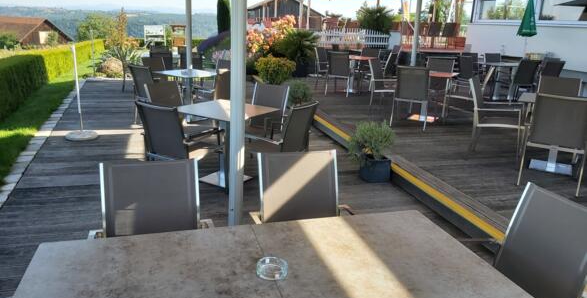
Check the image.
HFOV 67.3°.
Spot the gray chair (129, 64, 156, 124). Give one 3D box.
[{"bbox_3d":[-2.083,-0.833,6.752,0.570,0.890,0.620,11,18,28],"label":"gray chair"}]

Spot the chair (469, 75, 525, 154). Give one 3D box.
[{"bbox_3d":[2.474,-0.412,5.382,0.660,0.880,0.560,12,19,28],"label":"chair"}]

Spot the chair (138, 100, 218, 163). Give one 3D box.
[{"bbox_3d":[-1.049,-0.047,4.165,0.560,0.880,0.660,11,19,25],"label":"chair"}]

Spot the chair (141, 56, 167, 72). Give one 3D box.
[{"bbox_3d":[-2.259,-1.135,7.767,0.620,0.890,0.570,13,19,32],"label":"chair"}]

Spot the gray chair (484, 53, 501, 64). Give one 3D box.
[{"bbox_3d":[4.815,-1.792,10.465,0.570,0.890,0.620,2,16,-2],"label":"gray chair"}]

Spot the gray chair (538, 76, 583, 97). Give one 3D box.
[{"bbox_3d":[3.248,-0.366,5.369,0.560,0.880,0.660,10,18,22],"label":"gray chair"}]

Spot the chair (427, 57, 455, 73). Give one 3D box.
[{"bbox_3d":[2.398,-1.050,7.466,0.560,0.880,0.660,11,19,24],"label":"chair"}]

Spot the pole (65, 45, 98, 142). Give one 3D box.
[{"bbox_3d":[-2.746,-0.713,5.576,0.420,1.160,0.420,-3,18,-18],"label":"pole"}]

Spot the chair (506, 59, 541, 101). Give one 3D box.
[{"bbox_3d":[4.573,-1.395,9.057,0.570,0.890,0.620,-2,17,-14],"label":"chair"}]

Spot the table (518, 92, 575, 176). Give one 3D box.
[{"bbox_3d":[2.864,-0.159,4.784,0.800,0.740,0.800,11,18,27],"label":"table"}]

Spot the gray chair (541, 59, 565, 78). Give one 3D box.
[{"bbox_3d":[5.197,-1.415,9.250,0.560,0.880,0.600,-2,16,-14],"label":"gray chair"}]

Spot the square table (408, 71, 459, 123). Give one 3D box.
[{"bbox_3d":[2.098,-0.837,6.955,0.720,0.740,0.720,11,19,26],"label":"square table"}]

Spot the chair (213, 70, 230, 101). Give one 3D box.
[{"bbox_3d":[-1.198,-0.716,6.485,0.620,0.890,0.570,11,18,28],"label":"chair"}]

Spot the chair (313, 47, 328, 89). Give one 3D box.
[{"bbox_3d":[0.885,-1.740,9.670,0.620,0.890,0.570,10,18,24],"label":"chair"}]

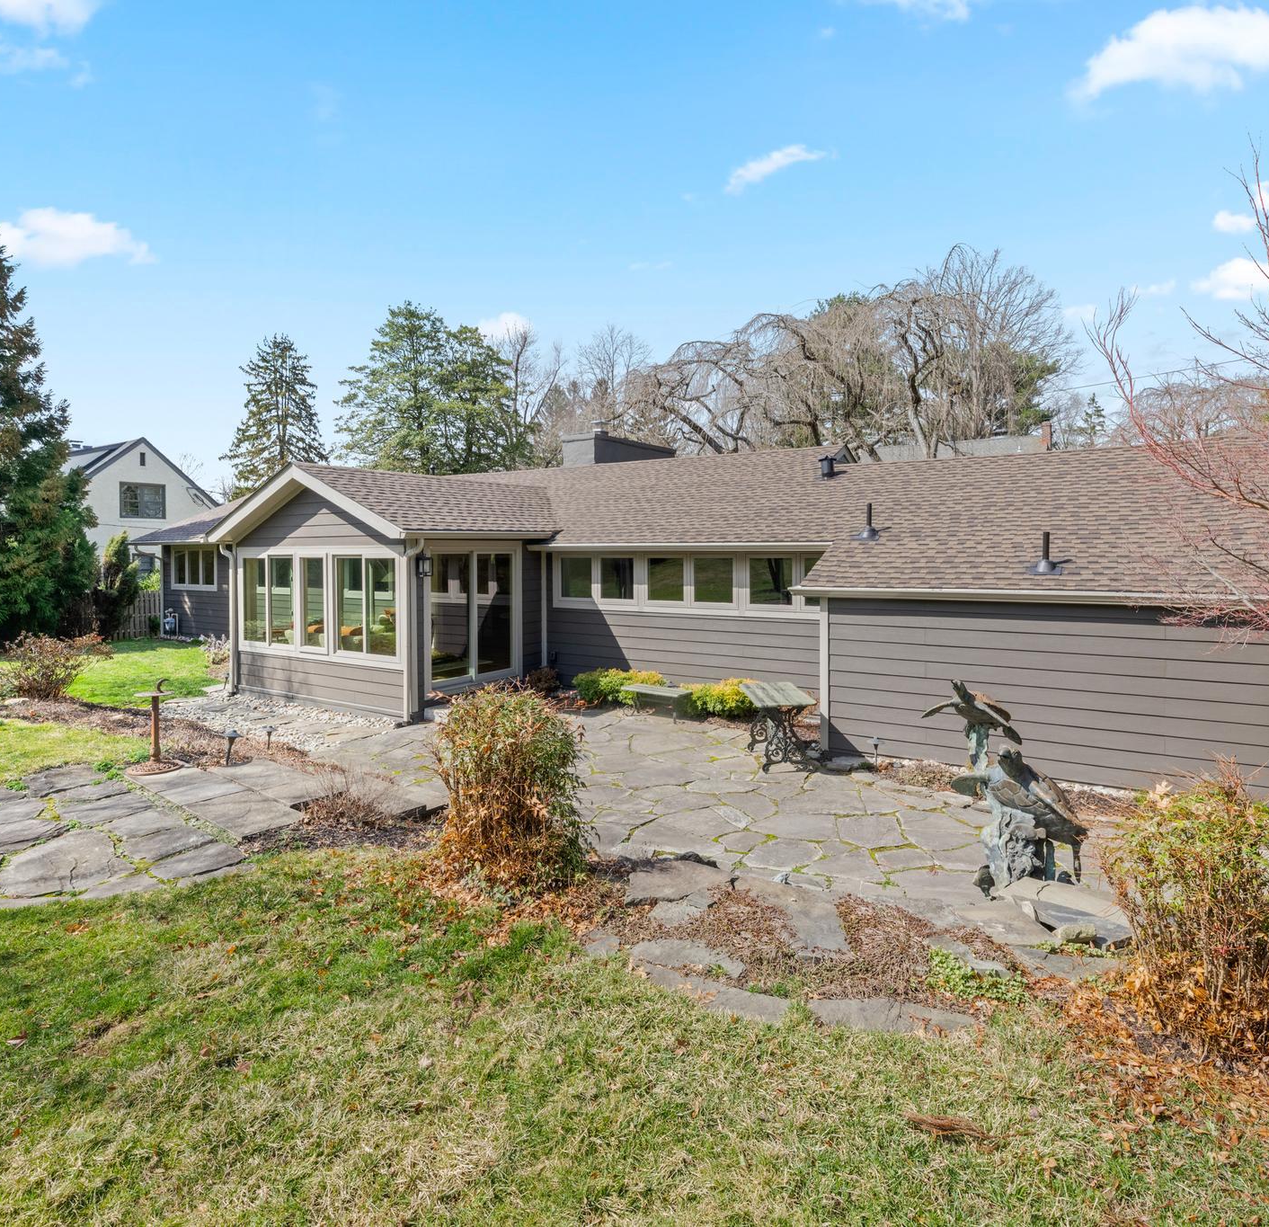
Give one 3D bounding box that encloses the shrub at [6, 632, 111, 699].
[{"bbox_3d":[-9.300,0.840,11.600,1.600,1.030,1.350,-4,5,-37],"label":"shrub"}]

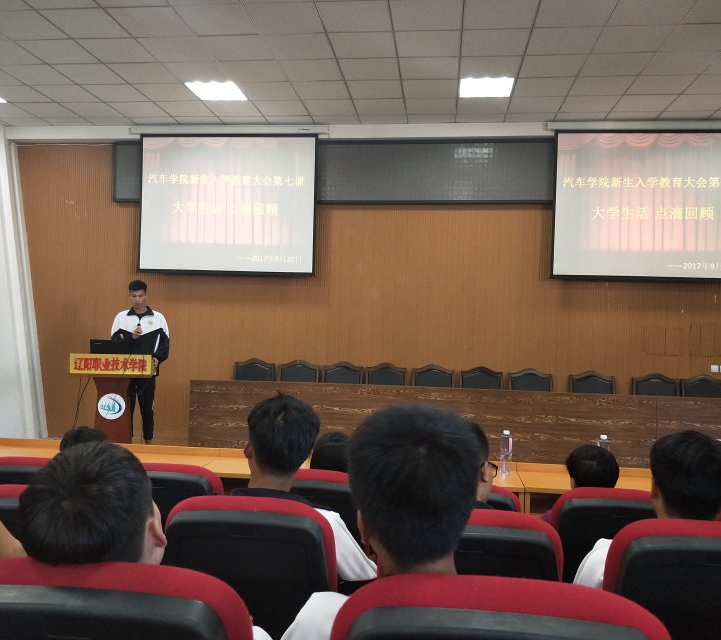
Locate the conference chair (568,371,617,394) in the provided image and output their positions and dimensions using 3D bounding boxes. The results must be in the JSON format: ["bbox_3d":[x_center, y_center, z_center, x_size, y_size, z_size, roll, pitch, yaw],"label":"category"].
[{"bbox_3d":[2.527,1.051,6.513,0.490,0.980,0.570,1,-1,6],"label":"conference chair"}]

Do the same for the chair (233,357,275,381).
[{"bbox_3d":[-1.280,0.959,7.042,0.490,0.980,0.570,1,-1,6],"label":"chair"}]

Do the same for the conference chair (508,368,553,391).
[{"bbox_3d":[1.947,1.070,6.943,0.520,1.010,0.580,2,0,7],"label":"conference chair"}]

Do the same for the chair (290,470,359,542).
[{"bbox_3d":[-0.198,1.076,2.723,0.540,0.960,0.640,2,0,7],"label":"chair"}]

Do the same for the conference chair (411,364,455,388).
[{"bbox_3d":[0.806,1.010,6.807,0.490,0.980,0.570,1,-1,6],"label":"conference chair"}]

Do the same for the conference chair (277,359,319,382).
[{"bbox_3d":[-0.803,0.997,7.281,0.520,1.010,0.580,2,0,7],"label":"conference chair"}]

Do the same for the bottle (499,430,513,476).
[{"bbox_3d":[0.737,0.676,3.130,0.063,0.230,0.063,2,0,7],"label":"bottle"}]

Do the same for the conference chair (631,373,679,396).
[{"bbox_3d":[3.317,1.126,6.774,0.520,1.010,0.580,2,0,7],"label":"conference chair"}]

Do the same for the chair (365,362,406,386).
[{"bbox_3d":[0.268,0.997,6.867,0.490,0.980,0.570,1,-1,6],"label":"chair"}]

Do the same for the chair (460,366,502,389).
[{"bbox_3d":[1.349,1.023,6.745,0.490,0.980,0.570,1,-1,6],"label":"chair"}]

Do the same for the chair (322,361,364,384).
[{"bbox_3d":[-0.233,0.984,6.924,0.490,0.980,0.570,1,-1,6],"label":"chair"}]

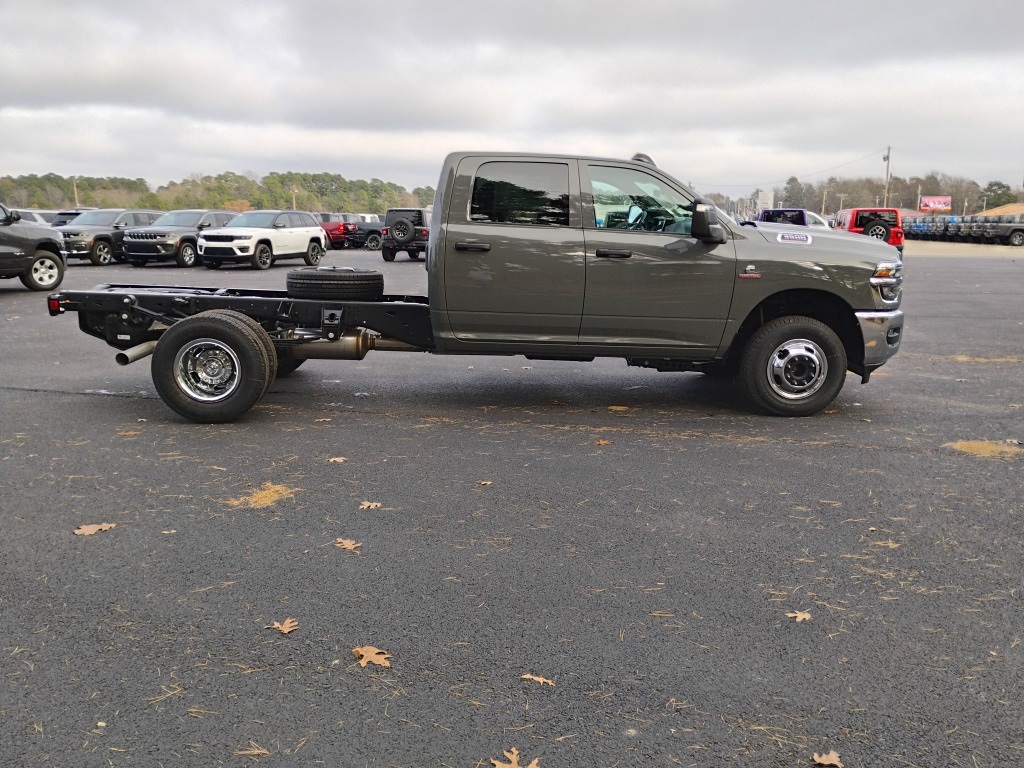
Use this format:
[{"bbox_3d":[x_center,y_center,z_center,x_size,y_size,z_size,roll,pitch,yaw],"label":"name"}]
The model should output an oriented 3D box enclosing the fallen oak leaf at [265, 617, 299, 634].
[{"bbox_3d":[-0.834,0.876,2.998,0.120,0.022,0.100,-2,11,-11],"label":"fallen oak leaf"}]

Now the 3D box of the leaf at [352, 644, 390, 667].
[{"bbox_3d":[-0.474,0.918,2.795,0.135,0.025,0.105,-1,11,-6],"label":"leaf"}]

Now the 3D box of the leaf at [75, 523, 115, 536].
[{"bbox_3d":[-1.967,0.687,3.911,0.185,0.022,0.090,-6,13,-31],"label":"leaf"}]

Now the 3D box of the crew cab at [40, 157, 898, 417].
[{"bbox_3d":[-0.223,-0.938,7.057,6.750,2.030,2.380,0,11,-3],"label":"crew cab"}]

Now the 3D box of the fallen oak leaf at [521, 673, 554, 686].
[{"bbox_3d":[0.082,0.950,2.657,0.117,0.025,0.045,6,12,26],"label":"fallen oak leaf"}]

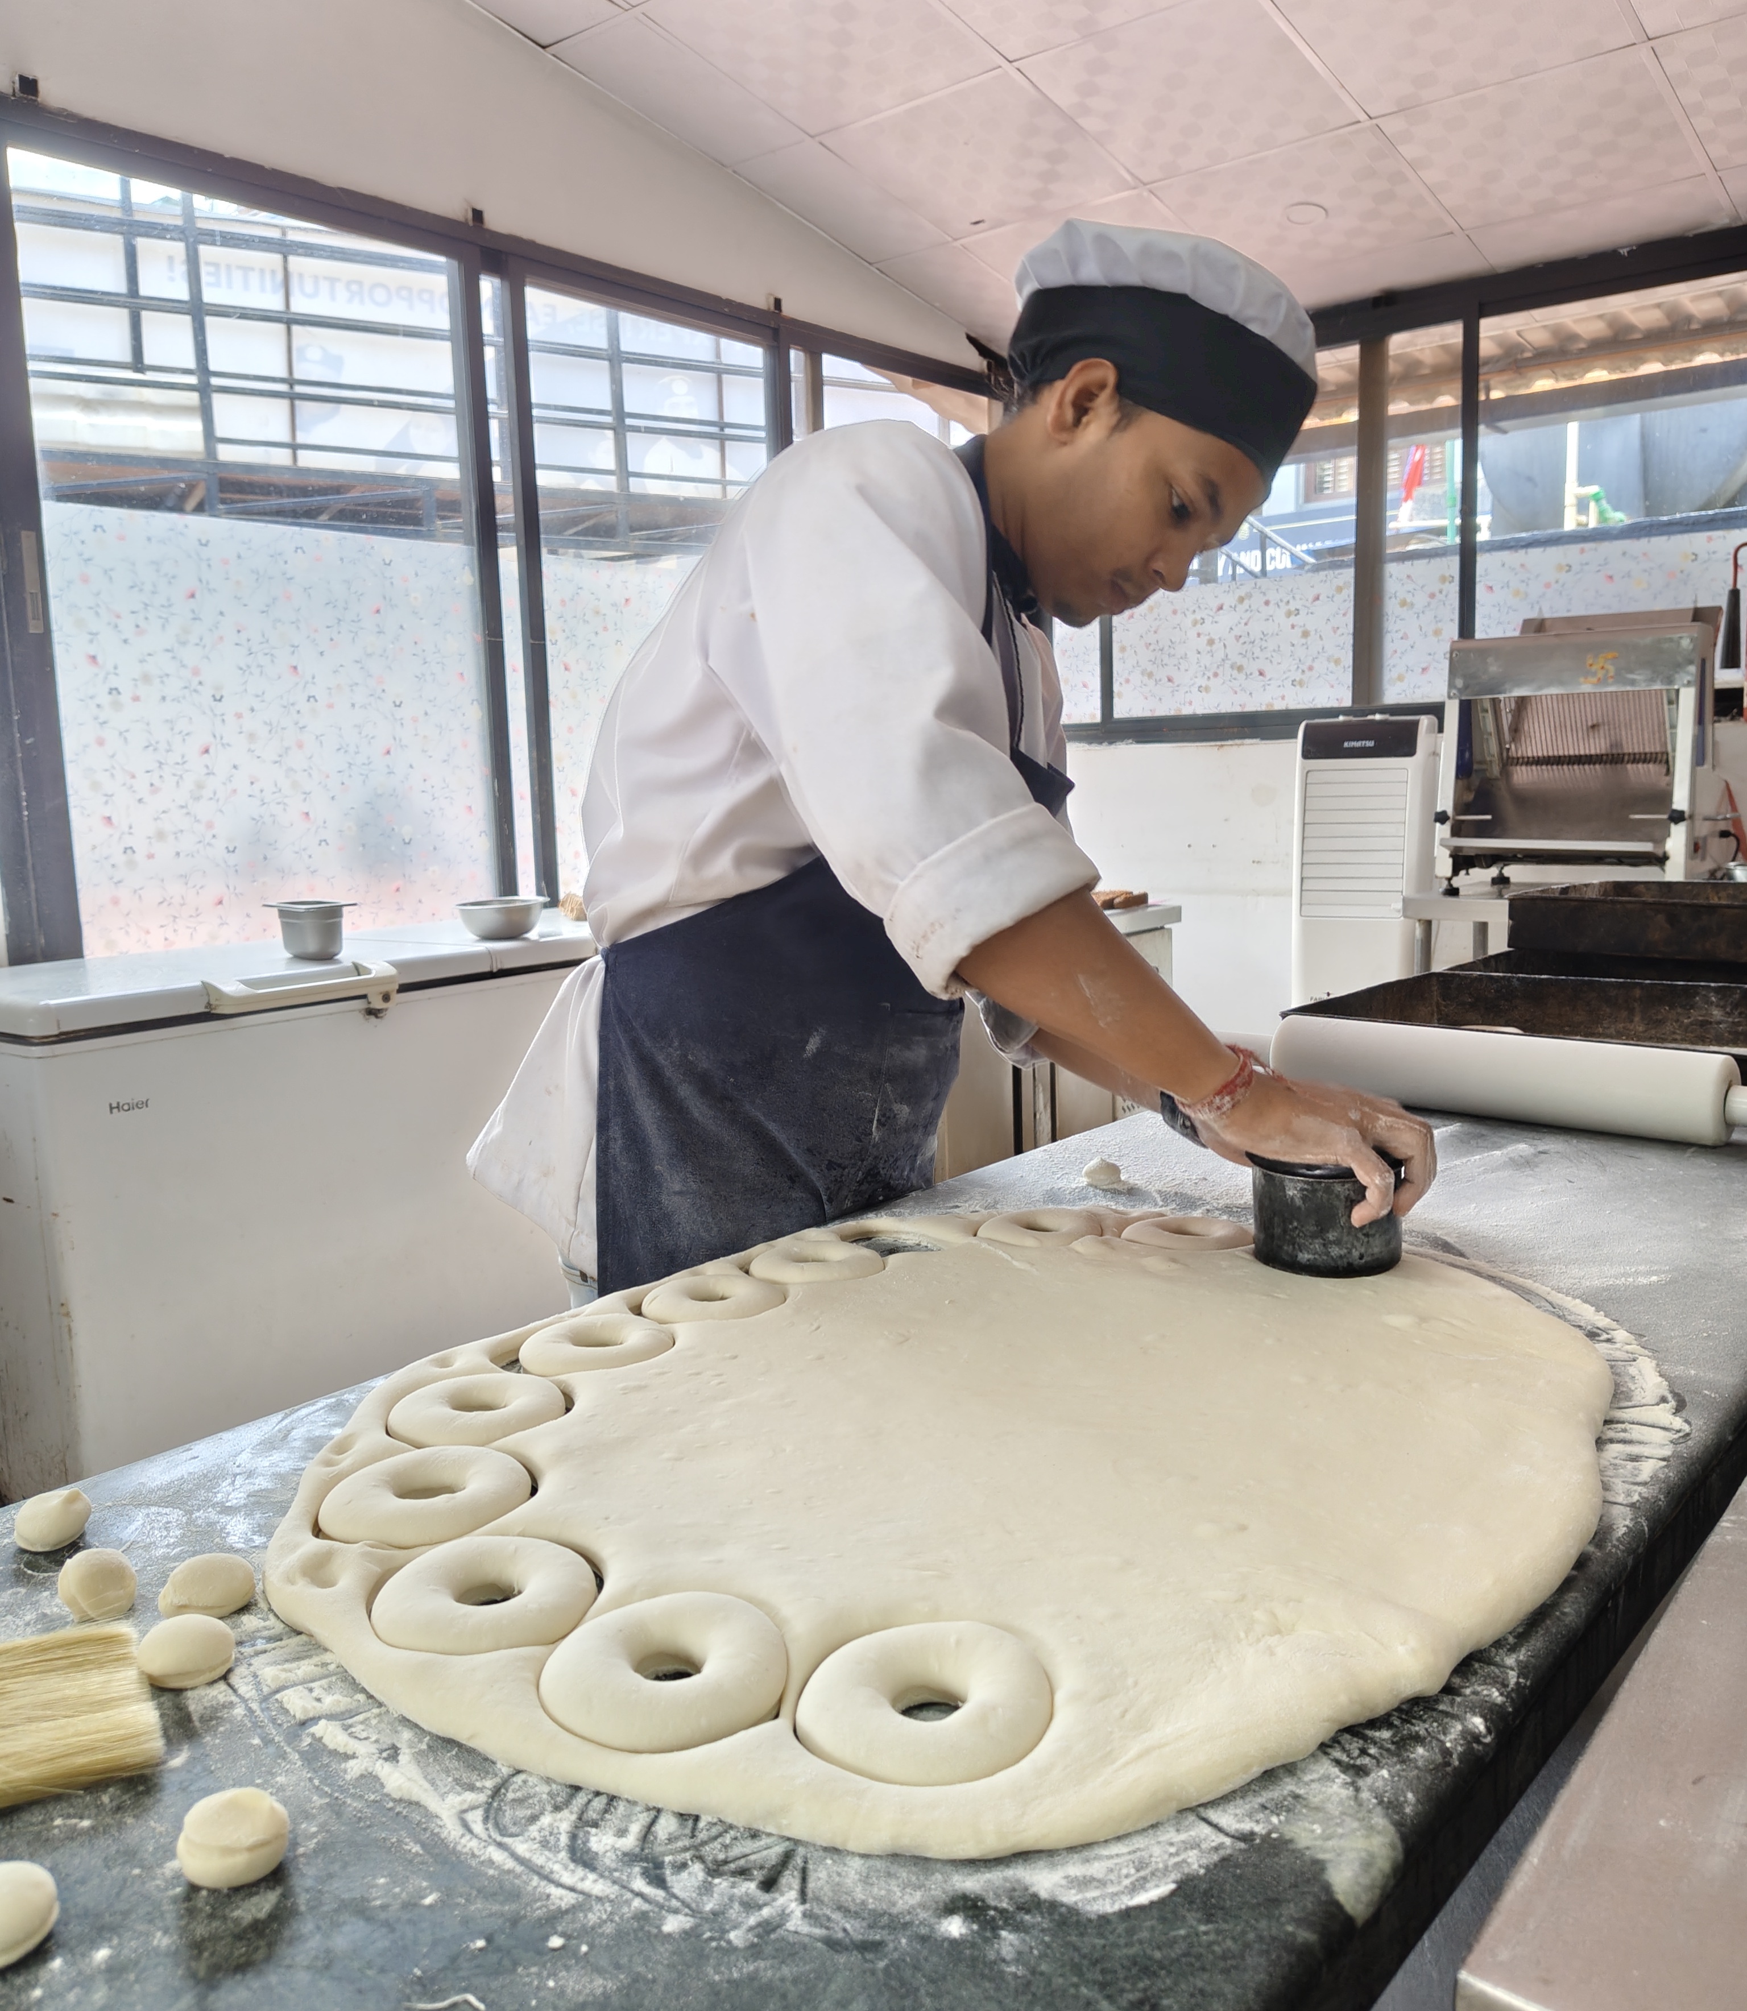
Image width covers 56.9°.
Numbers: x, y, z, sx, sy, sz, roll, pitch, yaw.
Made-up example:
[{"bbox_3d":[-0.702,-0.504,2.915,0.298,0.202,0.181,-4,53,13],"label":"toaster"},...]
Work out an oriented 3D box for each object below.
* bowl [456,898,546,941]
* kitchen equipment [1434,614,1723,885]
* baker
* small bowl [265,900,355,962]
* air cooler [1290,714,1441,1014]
[{"bbox_3d":[-0.686,-0.159,2.973,0.167,0.067,0.167,-2,8,0],"label":"bowl"},{"bbox_3d":[1.744,-0.605,3.883,0.580,0.650,0.550,5,10,40],"label":"kitchen equipment"},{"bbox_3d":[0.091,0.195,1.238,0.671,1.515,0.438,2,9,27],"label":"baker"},{"bbox_3d":[-0.955,-0.124,2.733,0.111,0.090,0.111,5,10,40],"label":"small bowl"},{"bbox_3d":[1.386,-0.179,4.478,0.350,1.215,0.300,3,9,30],"label":"air cooler"}]

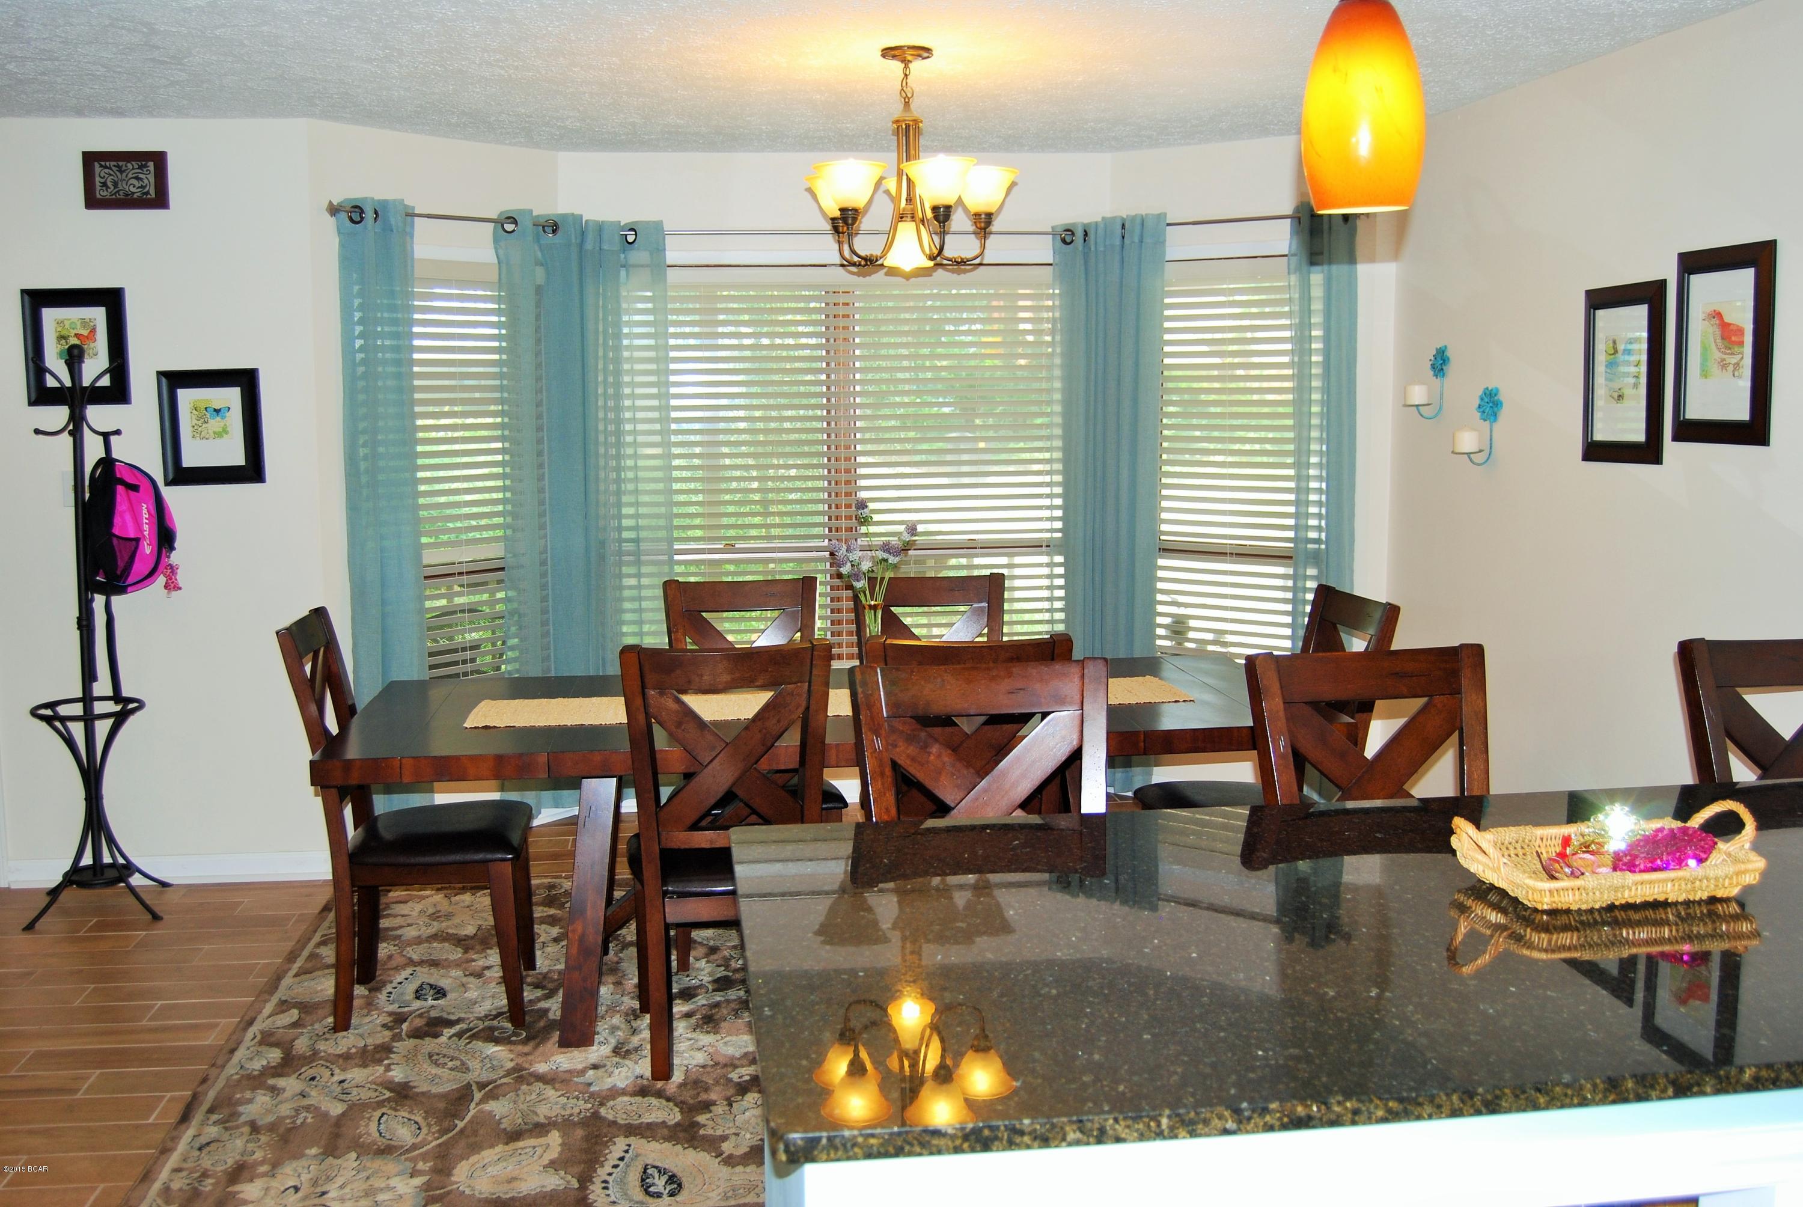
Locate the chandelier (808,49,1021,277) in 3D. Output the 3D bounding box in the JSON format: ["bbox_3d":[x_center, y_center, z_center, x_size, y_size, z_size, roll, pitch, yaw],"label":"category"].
[{"bbox_3d":[0.029,-1.129,4.258,0.550,0.556,0.550,-1,7,-8],"label":"chandelier"}]

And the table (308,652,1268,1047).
[{"bbox_3d":[-0.171,0.638,4.476,2.490,0.762,1.016,-1,7,-7],"label":"table"}]

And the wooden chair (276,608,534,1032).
[{"bbox_3d":[-1.255,0.539,4.326,0.570,1.015,0.480,-1,7,-7],"label":"wooden chair"}]

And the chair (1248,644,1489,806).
[{"bbox_3d":[0.887,0.662,2.832,0.460,1.110,0.550,-2,7,-10],"label":"chair"}]

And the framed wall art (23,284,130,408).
[{"bbox_3d":[-2.578,-0.801,5.176,0.307,0.361,0.025,-1,7,-8],"label":"framed wall art"}]

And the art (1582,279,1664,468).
[{"bbox_3d":[1.840,-0.583,4.237,0.025,0.455,0.335,-2,7,-10],"label":"art"}]

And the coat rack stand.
[{"bbox_3d":[-2.514,0.085,5.090,0.410,1.740,0.410,-3,8,-17],"label":"coat rack stand"}]

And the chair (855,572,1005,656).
[{"bbox_3d":[0.132,0.460,4.854,0.485,1.022,0.580,-1,7,-8],"label":"chair"}]

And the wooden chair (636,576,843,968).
[{"bbox_3d":[-0.432,0.472,4.789,0.485,1.022,0.580,-1,7,-8],"label":"wooden chair"}]

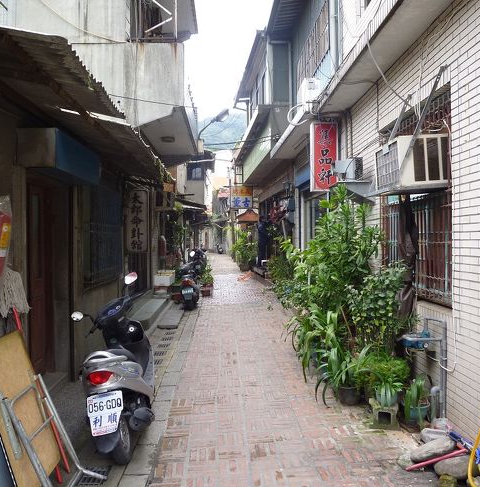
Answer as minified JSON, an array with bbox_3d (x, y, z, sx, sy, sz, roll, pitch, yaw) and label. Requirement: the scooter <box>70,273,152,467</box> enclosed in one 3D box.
[{"bbox_3d":[-0.995,0.950,3.860,0.650,1.150,1.750,-7,0,-9],"label":"scooter"}]

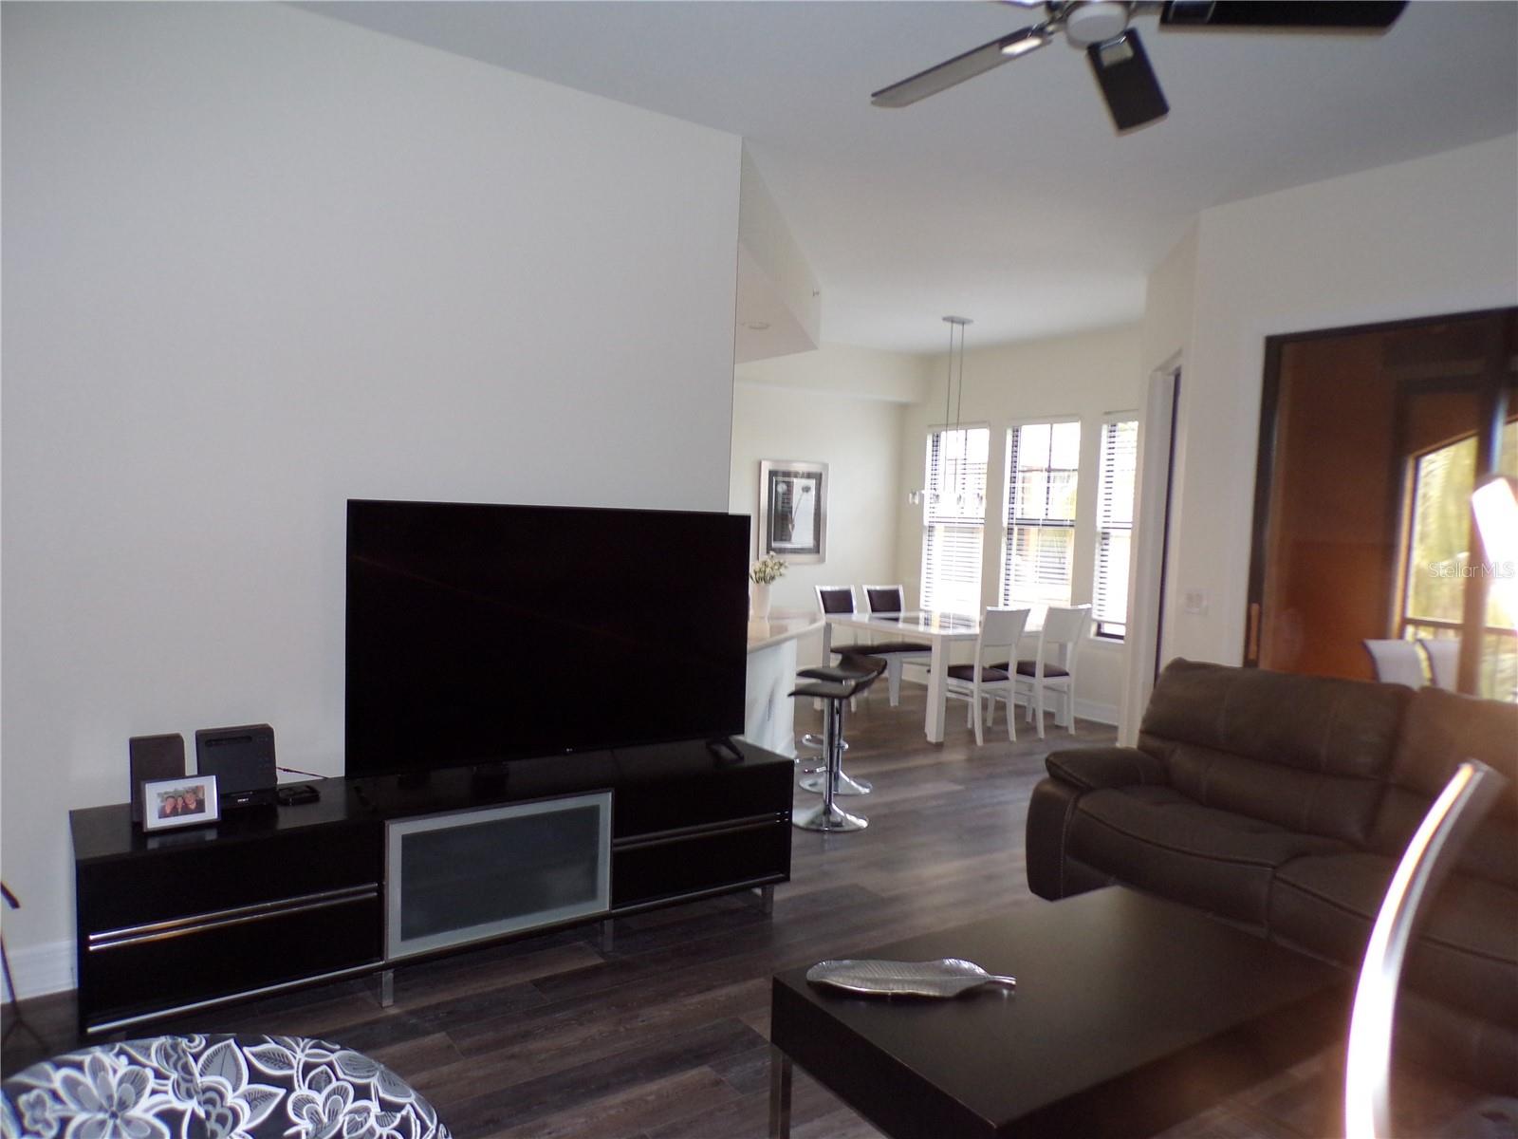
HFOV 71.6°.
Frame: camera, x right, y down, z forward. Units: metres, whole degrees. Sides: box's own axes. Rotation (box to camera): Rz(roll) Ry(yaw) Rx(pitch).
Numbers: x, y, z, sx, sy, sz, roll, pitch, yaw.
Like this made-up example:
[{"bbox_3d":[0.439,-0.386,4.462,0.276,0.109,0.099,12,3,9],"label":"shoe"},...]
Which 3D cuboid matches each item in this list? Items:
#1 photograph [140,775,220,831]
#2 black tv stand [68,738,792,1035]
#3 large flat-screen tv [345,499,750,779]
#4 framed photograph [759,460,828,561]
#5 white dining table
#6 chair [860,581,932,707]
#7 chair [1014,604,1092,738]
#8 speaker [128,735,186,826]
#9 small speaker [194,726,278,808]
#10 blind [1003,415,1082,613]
[{"bbox_3d":[-1.645,0.659,3.005,0.191,0.141,0.045,0,-7,-36],"label":"photograph"},{"bbox_3d":[-0.967,1.014,3.595,2.325,0.584,0.522,0,3,-36],"label":"black tv stand"},{"bbox_3d":[-0.670,0.254,3.732,1.530,0.939,0.248,0,3,-36],"label":"large flat-screen tv"},{"bbox_3d":[0.340,-0.510,9.577,0.745,0.914,0.035,0,3,-34],"label":"framed photograph"},{"bbox_3d":[1.438,0.780,8.235,1.431,0.755,1.431,0,3,-34],"label":"white dining table"},{"bbox_3d":[1.223,0.639,9.050,0.487,0.944,0.566,0,3,-34],"label":"chair"},{"bbox_3d":[2.071,0.728,7.768,0.487,0.944,0.566,0,3,-34],"label":"chair"},{"bbox_3d":[-1.766,0.603,3.081,0.134,0.236,0.099,0,3,-36],"label":"speaker"},{"bbox_3d":[-1.588,0.600,3.197,0.215,0.242,0.109,0,3,-36],"label":"small speaker"},{"bbox_3d":[2.349,-0.415,8.854,0.060,1.669,0.785,0,3,-34],"label":"blind"}]

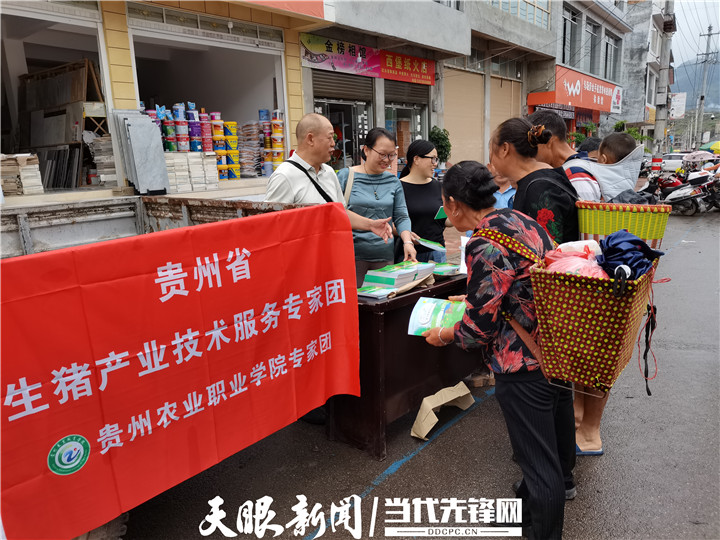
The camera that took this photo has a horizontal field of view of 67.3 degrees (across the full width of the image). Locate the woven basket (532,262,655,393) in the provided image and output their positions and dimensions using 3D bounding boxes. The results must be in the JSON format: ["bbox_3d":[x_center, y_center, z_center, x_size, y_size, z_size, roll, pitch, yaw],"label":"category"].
[{"bbox_3d":[0.838,0.173,1.934,0.350,0.420,0.390,7,15,39],"label":"woven basket"}]

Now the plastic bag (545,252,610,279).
[{"bbox_3d":[0.747,0.002,1.856,0.220,0.130,0.200,7,15,39],"label":"plastic bag"}]

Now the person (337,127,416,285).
[{"bbox_3d":[0.112,0.040,2.901,0.480,1.560,0.420,-8,13,-24],"label":"person"}]

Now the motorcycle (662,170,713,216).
[{"bbox_3d":[6.558,-1.677,11.148,1.800,1.080,0.720,0,12,12],"label":"motorcycle"}]

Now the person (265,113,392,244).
[{"bbox_3d":[-0.169,0.038,2.786,0.520,1.635,0.520,-12,15,-39],"label":"person"}]

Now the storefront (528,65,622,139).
[{"bbox_3d":[9.598,-6.556,24.404,1.800,4.035,9.760,7,15,38],"label":"storefront"}]

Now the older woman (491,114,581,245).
[{"bbox_3d":[0.865,0.094,2.500,0.540,1.560,0.460,6,14,34],"label":"older woman"}]

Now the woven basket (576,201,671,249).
[{"bbox_3d":[1.177,-0.093,2.382,0.360,0.410,0.370,6,15,35],"label":"woven basket"}]

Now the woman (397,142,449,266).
[{"bbox_3d":[0.400,-0.020,3.289,0.460,1.495,0.420,-12,15,-39],"label":"woman"}]

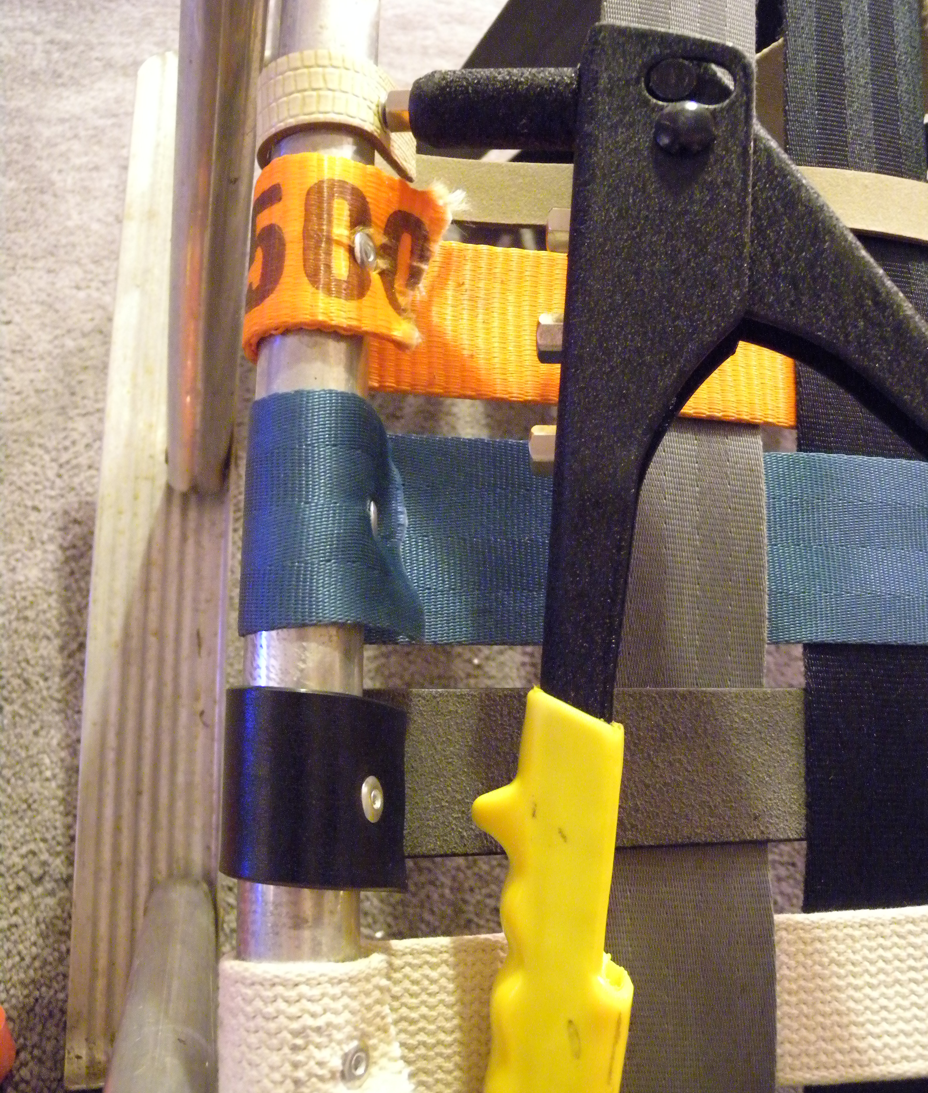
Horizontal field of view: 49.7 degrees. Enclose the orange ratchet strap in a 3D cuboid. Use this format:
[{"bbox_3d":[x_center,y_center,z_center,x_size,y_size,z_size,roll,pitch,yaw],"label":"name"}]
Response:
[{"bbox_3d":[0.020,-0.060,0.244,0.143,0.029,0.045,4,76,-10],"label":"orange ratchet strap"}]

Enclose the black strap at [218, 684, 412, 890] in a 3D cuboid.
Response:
[{"bbox_3d":[-0.031,0.050,0.208,0.038,0.029,0.040,1,77,-11],"label":"black strap"}]

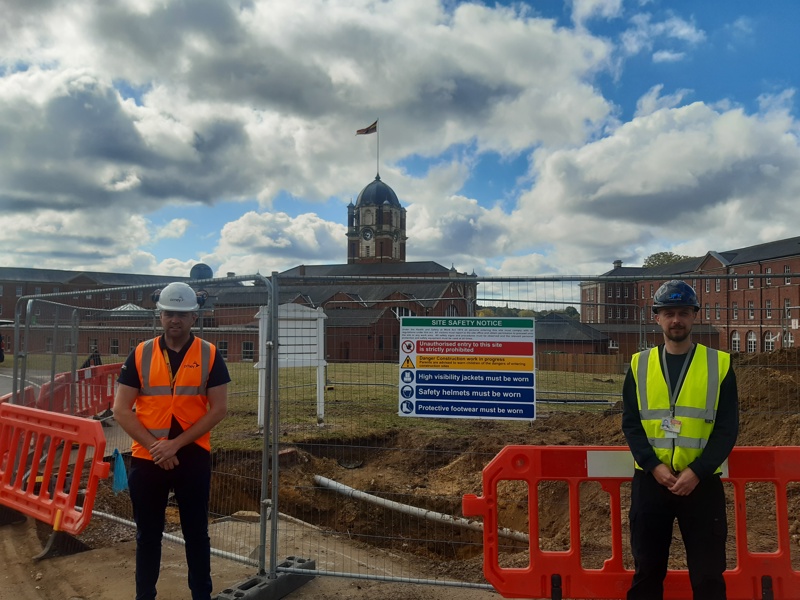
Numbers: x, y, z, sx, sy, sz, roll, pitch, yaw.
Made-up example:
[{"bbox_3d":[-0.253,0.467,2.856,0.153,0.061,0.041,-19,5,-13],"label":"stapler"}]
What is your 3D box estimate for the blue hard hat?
[{"bbox_3d":[1.288,-0.014,2.800,0.220,0.155,0.285,0,-2,25],"label":"blue hard hat"}]

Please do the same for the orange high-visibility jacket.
[{"bbox_3d":[-1.149,0.488,3.070,0.415,0.620,0.280,1,-2,-15],"label":"orange high-visibility jacket"}]

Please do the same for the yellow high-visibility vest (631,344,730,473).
[{"bbox_3d":[1.307,0.492,2.800,0.460,0.600,0.280,-1,-2,27],"label":"yellow high-visibility vest"}]

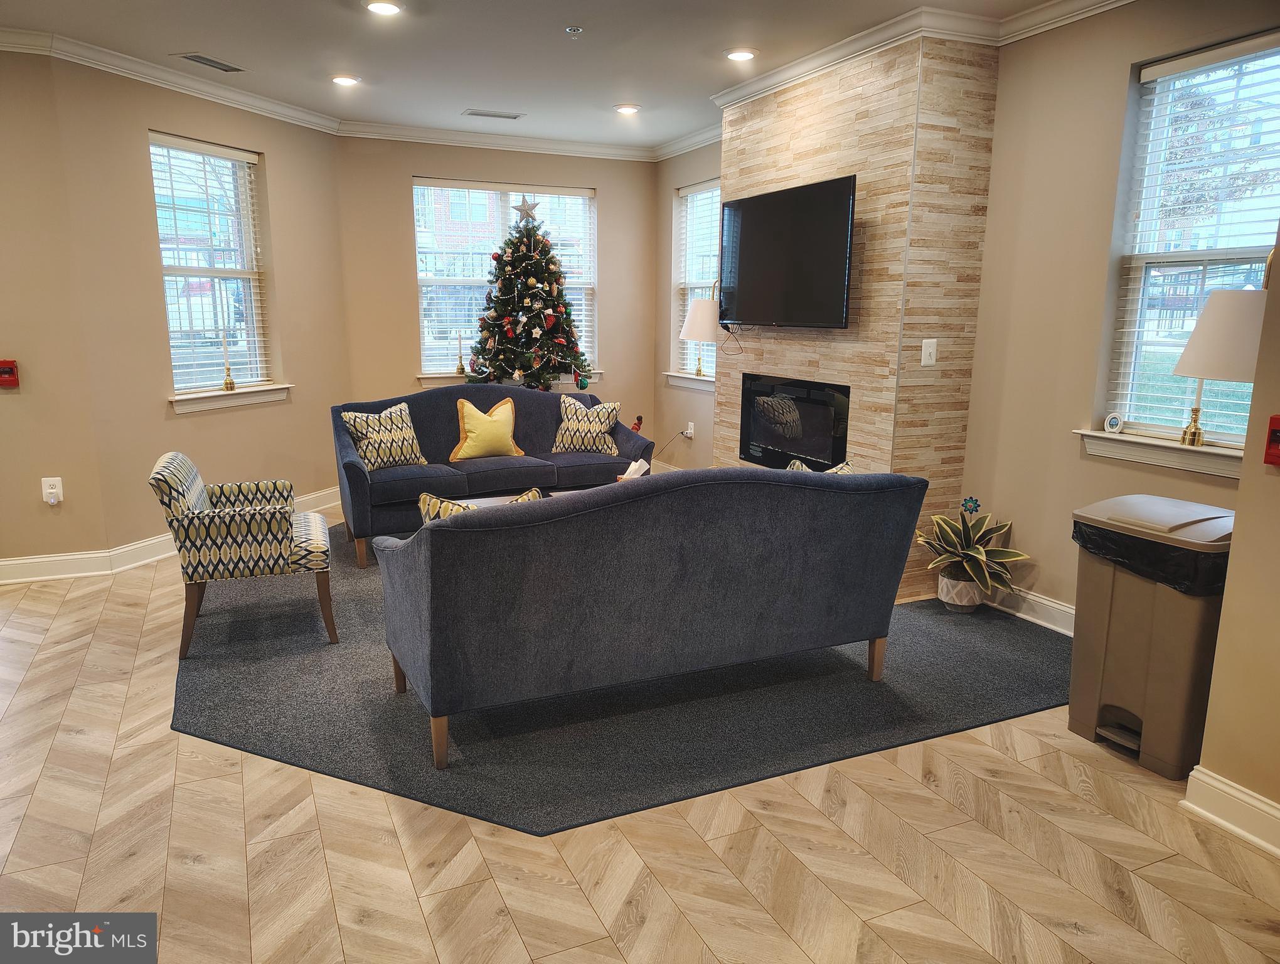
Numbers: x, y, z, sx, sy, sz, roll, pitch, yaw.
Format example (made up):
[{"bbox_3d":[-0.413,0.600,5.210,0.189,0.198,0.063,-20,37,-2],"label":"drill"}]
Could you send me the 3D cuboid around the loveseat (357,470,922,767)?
[{"bbox_3d":[0.058,0.352,3.419,1.922,0.954,0.834,-4,12,-23],"label":"loveseat"}]

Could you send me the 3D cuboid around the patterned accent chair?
[{"bbox_3d":[-1.778,0.257,4.071,0.693,0.849,0.626,-4,12,-20],"label":"patterned accent chair"}]

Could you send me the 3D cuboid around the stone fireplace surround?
[{"bbox_3d":[1.119,-0.903,5.248,0.447,2.719,1.877,-5,12,-24],"label":"stone fireplace surround"}]

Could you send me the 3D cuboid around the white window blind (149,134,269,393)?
[{"bbox_3d":[-2.653,-1.305,5.523,0.067,1.445,0.872,5,12,20],"label":"white window blind"}]

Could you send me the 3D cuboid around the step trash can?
[{"bbox_3d":[1.801,0.510,3.020,0.417,0.834,0.514,-5,12,-24],"label":"step trash can"}]

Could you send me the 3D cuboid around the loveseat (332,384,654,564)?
[{"bbox_3d":[-0.942,-0.113,5.697,1.922,0.954,0.827,-5,12,-25],"label":"loveseat"}]

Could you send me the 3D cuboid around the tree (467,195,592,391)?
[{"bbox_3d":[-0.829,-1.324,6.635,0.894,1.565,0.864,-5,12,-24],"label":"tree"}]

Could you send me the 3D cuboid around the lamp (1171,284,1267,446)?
[{"bbox_3d":[2.130,-0.416,3.173,0.402,0.589,0.402,-5,12,-24],"label":"lamp"}]

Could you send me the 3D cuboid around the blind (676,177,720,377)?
[{"bbox_3d":[0.544,-1.611,7.190,0.067,1.475,0.879,-5,12,-24],"label":"blind"}]

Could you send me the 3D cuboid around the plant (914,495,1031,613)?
[{"bbox_3d":[1.621,0.364,4.428,0.432,0.559,0.462,1,11,0],"label":"plant"}]

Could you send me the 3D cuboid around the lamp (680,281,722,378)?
[{"bbox_3d":[0.533,-1.171,6.823,0.402,0.678,0.402,-5,12,-24],"label":"lamp"}]

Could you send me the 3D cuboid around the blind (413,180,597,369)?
[{"bbox_3d":[-1.083,-1.642,7.313,1.505,1.475,0.067,-5,12,-24],"label":"blind"}]

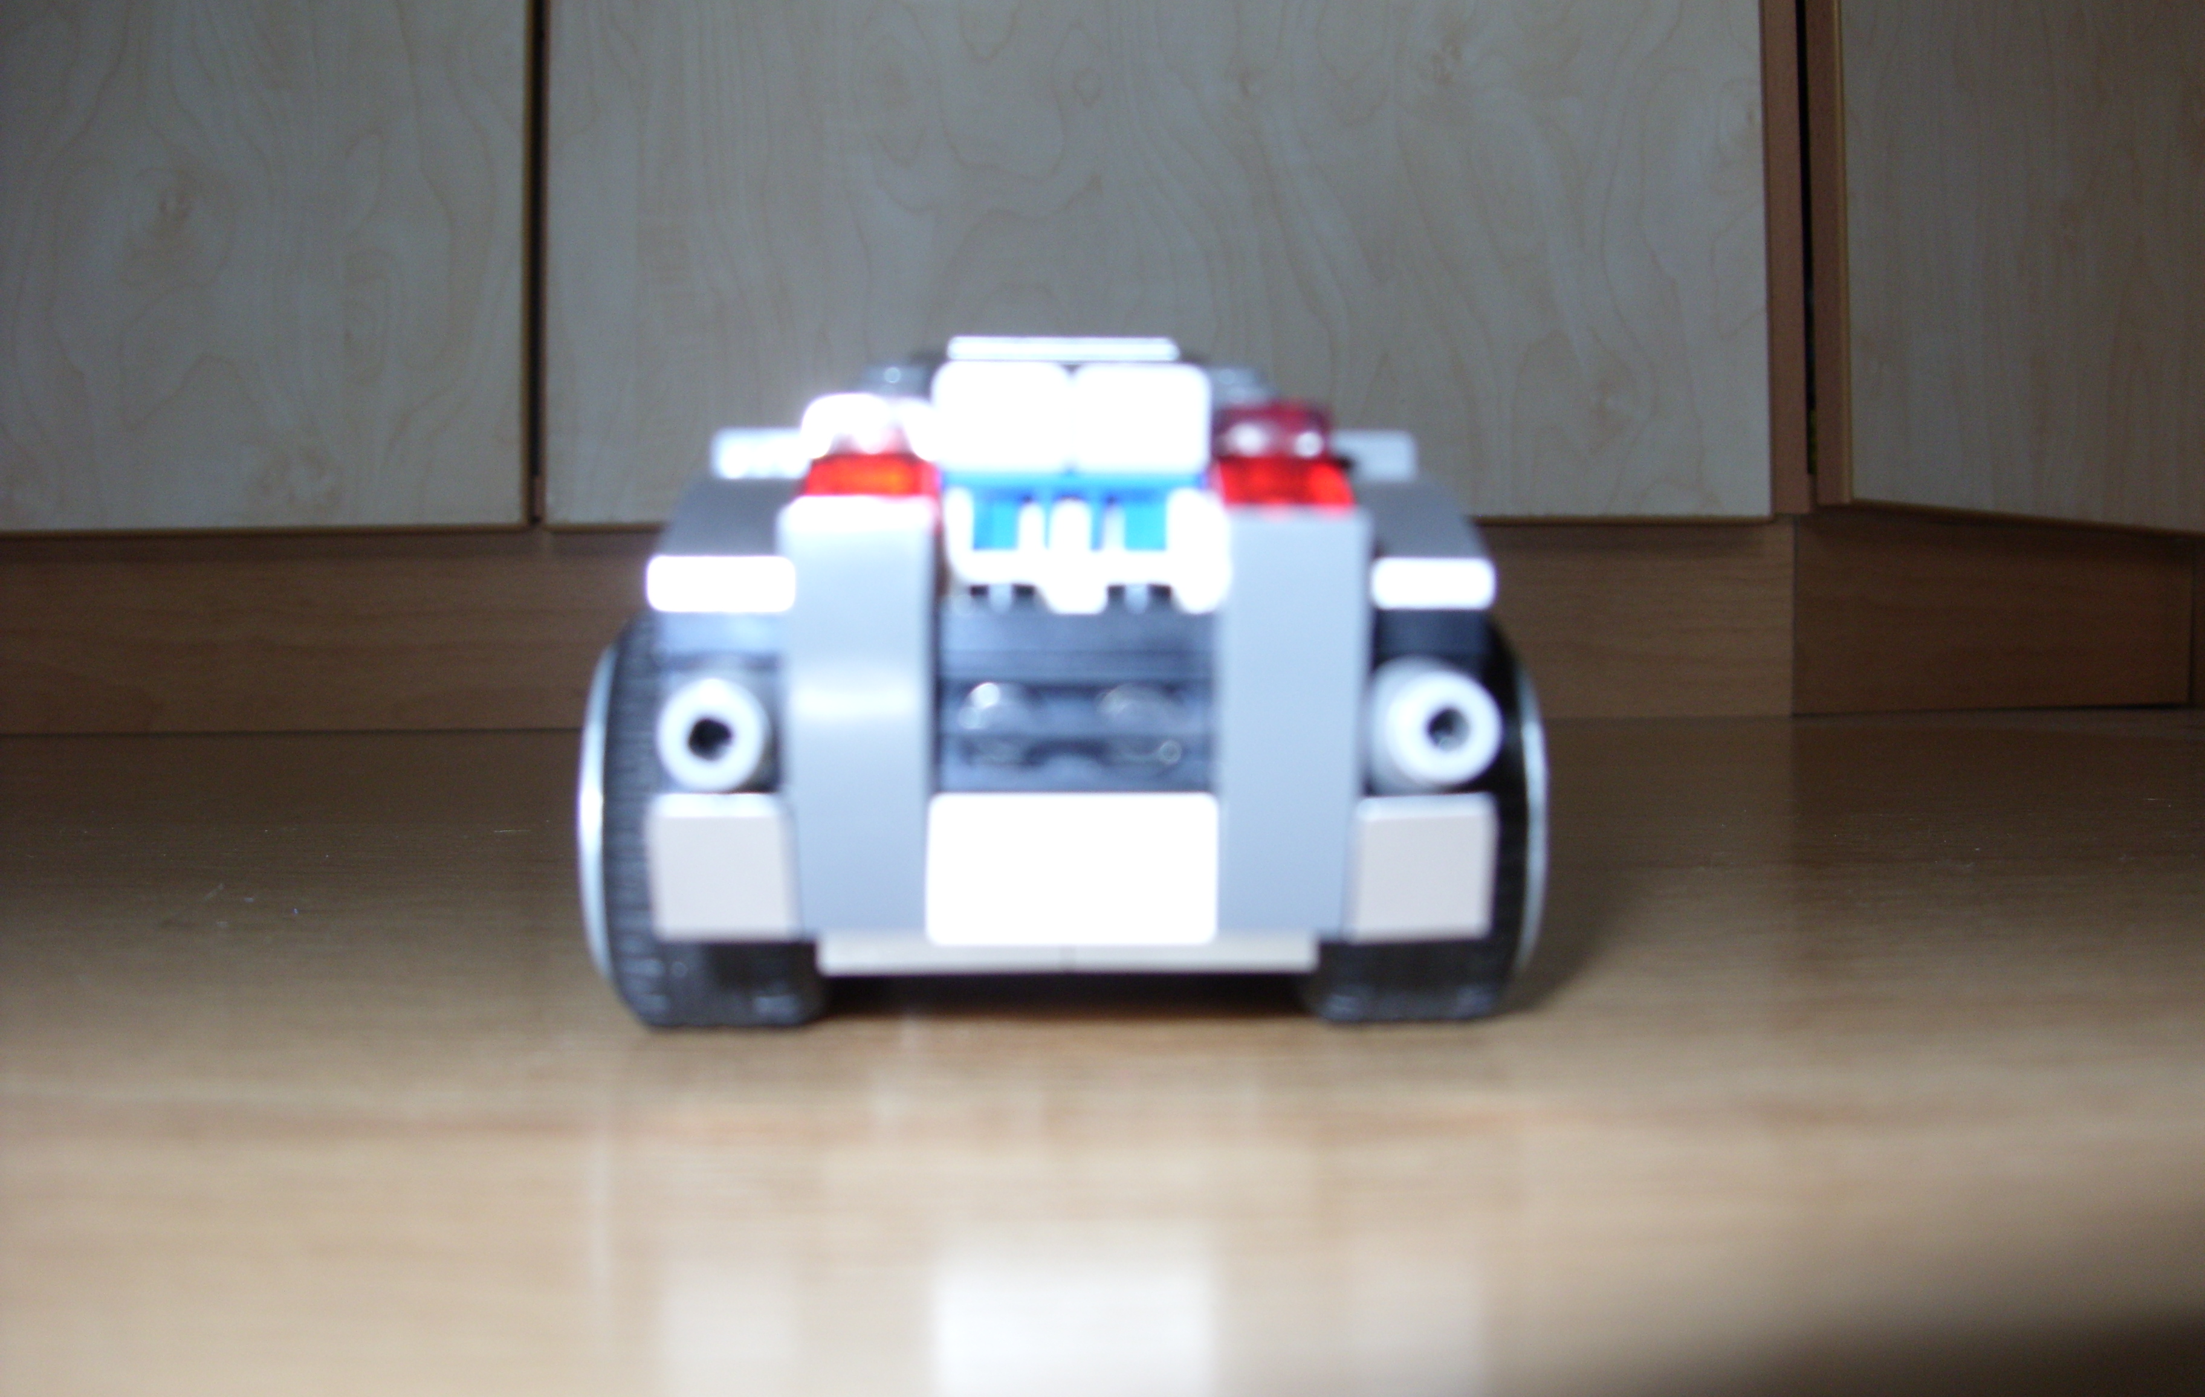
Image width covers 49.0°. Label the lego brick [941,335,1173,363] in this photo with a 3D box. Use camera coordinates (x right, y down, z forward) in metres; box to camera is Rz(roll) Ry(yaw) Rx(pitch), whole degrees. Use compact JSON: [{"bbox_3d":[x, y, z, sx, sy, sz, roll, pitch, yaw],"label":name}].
[{"bbox_3d":[-0.003,-0.024,0.178,0.016,0.003,0.013,0,1,-2],"label":"lego brick"}]

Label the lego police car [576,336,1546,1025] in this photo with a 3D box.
[{"bbox_3d":[-0.004,-0.002,0.206,0.067,0.048,0.145,0,1,-2],"label":"lego police car"}]

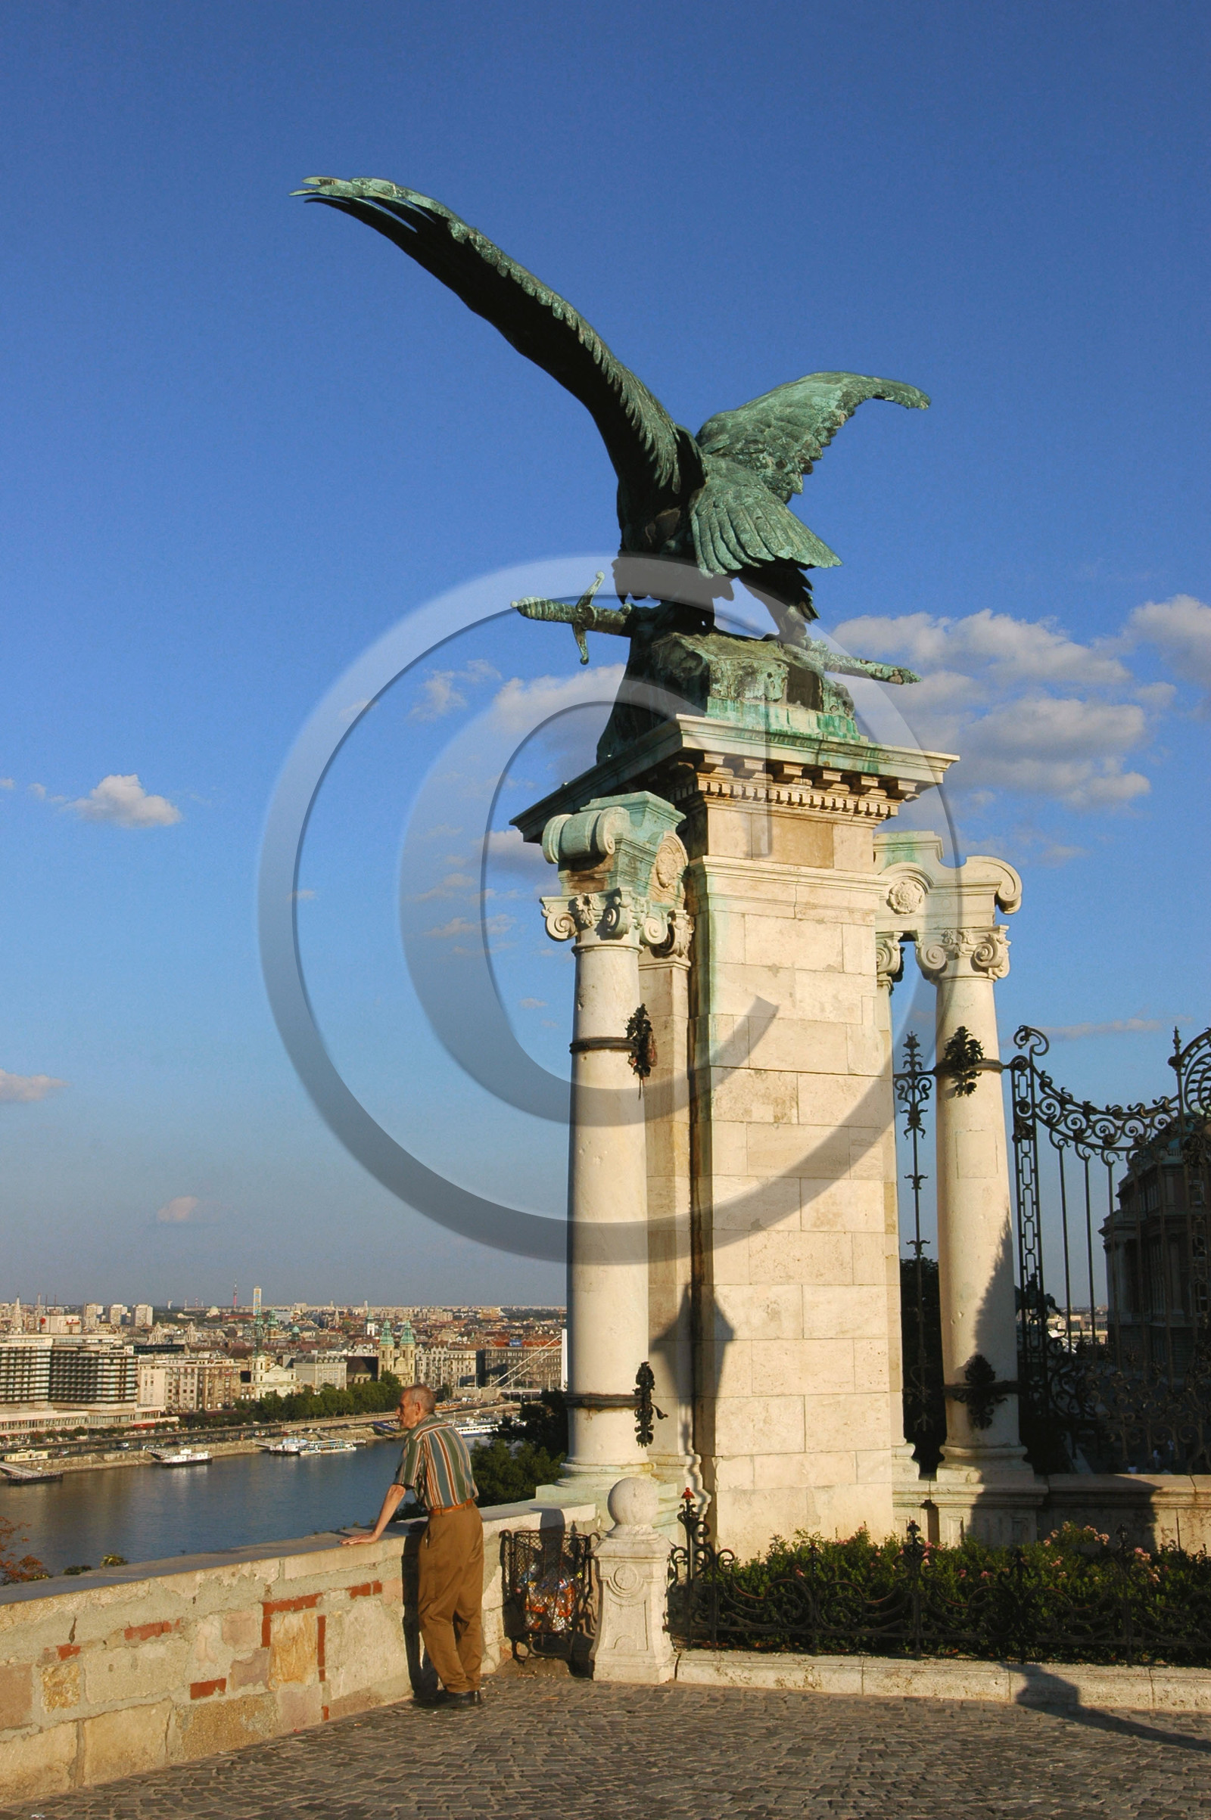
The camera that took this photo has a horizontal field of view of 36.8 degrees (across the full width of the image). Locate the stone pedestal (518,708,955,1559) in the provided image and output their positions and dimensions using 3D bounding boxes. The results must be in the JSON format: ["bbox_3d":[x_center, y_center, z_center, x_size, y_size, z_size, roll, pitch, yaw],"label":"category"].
[{"bbox_3d":[0.927,1.954,13.894,2.400,5.930,3.100,6,-13,-25],"label":"stone pedestal"}]

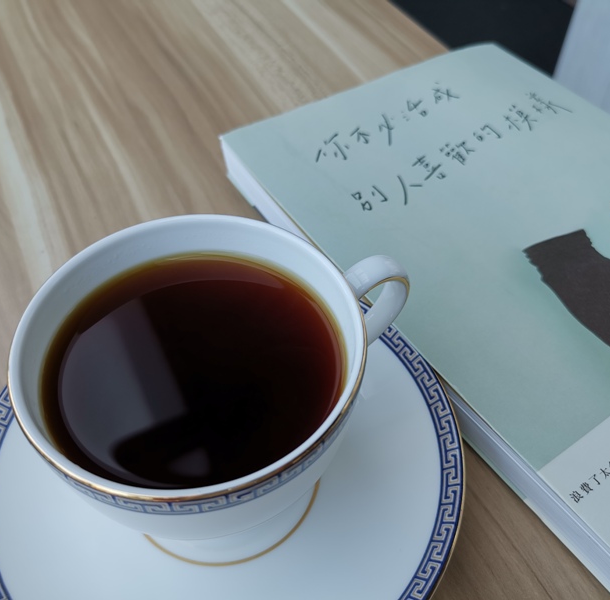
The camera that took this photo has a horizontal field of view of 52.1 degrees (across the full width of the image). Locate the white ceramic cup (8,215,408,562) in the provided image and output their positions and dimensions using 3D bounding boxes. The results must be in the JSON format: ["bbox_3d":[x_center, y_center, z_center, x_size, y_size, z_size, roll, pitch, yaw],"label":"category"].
[{"bbox_3d":[-0.015,0.024,0.155,0.090,0.063,0.072,-20,53,-16],"label":"white ceramic cup"}]

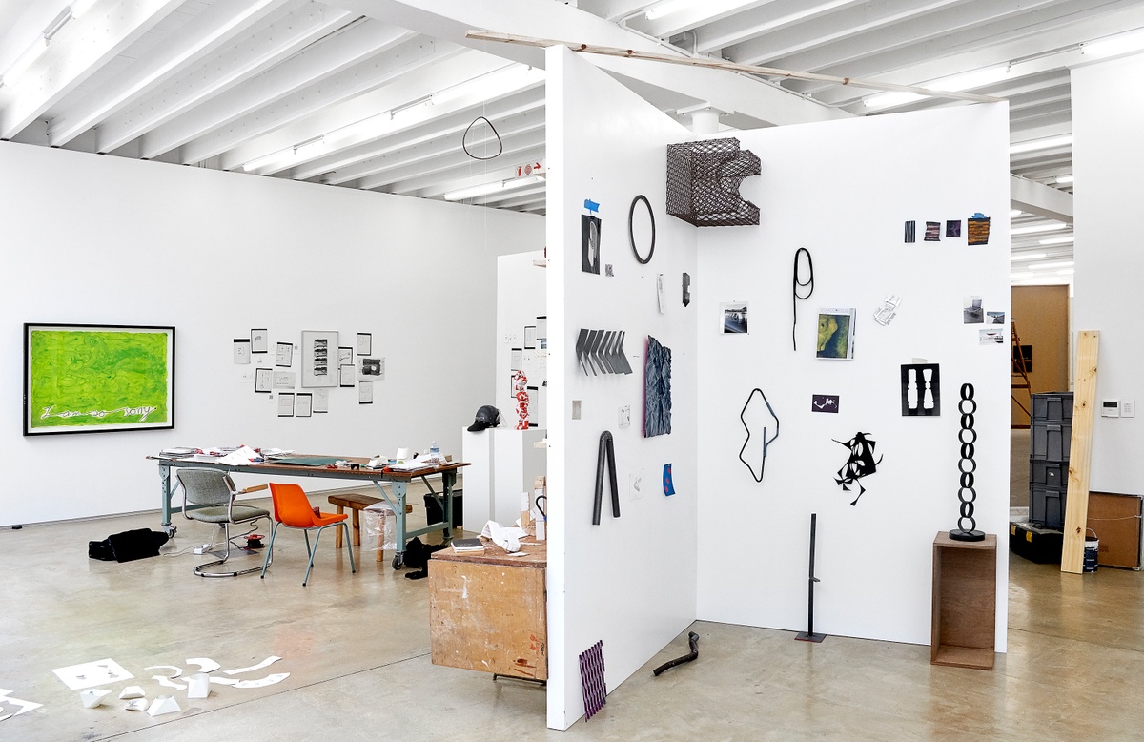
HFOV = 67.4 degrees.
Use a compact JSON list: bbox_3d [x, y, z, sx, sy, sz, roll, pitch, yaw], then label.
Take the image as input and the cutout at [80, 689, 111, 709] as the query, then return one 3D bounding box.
[{"bbox_3d":[-2.345,1.617,4.222,0.140,0.070,0.095,0,0,-17],"label":"cutout"}]

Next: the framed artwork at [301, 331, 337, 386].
[{"bbox_3d":[-3.186,-0.144,10.889,0.488,0.715,0.040,0,0,-40],"label":"framed artwork"}]

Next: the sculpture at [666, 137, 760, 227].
[{"bbox_3d":[0.859,-1.112,5.148,0.450,0.410,0.520,0,1,21],"label":"sculpture"}]

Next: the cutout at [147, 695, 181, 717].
[{"bbox_3d":[-1.980,1.619,4.170,0.135,0.068,0.090,0,0,-38],"label":"cutout"}]

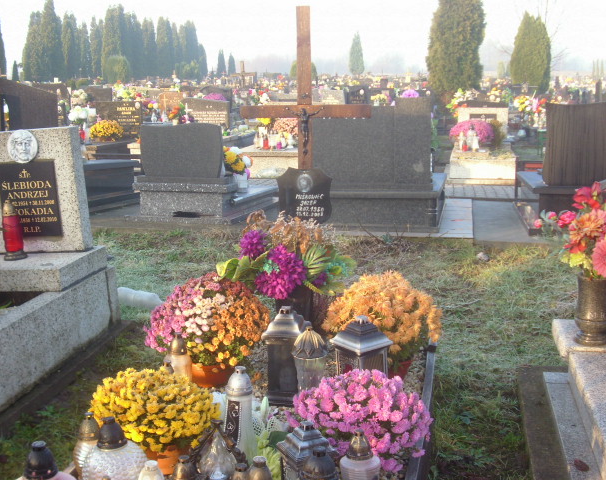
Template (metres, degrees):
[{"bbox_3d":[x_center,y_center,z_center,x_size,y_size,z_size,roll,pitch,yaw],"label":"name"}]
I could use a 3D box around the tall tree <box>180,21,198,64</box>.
[{"bbox_3d":[-11.231,-18.526,82.975,1.583,6.519,1.583,0,11,0],"label":"tall tree"}]

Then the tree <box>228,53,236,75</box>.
[{"bbox_3d":[-8.805,-21.187,102.841,0.985,3.883,0.985,0,11,0],"label":"tree"}]

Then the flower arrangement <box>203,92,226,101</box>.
[{"bbox_3d":[-2.274,-3.618,21.500,0.630,0.380,0.600,2,12,11],"label":"flower arrangement"}]

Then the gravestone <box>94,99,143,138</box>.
[{"bbox_3d":[-3.176,-2.091,14.522,0.864,0.647,0.120,2,12,12],"label":"gravestone"}]

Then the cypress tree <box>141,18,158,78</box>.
[{"bbox_3d":[-18.884,-23.503,102.363,2.100,7.256,2.100,0,12,0],"label":"cypress tree"}]

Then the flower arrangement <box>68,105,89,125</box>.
[{"bbox_3d":[-2.886,-1.610,10.695,0.280,0.248,0.250,0,12,0],"label":"flower arrangement"}]

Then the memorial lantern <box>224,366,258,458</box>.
[{"bbox_3d":[-0.220,0.611,2.940,0.100,0.340,0.100,0,11,0],"label":"memorial lantern"}]

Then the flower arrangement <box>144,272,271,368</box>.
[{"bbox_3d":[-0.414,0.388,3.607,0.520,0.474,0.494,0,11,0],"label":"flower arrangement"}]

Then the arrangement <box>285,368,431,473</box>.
[{"bbox_3d":[0.200,0.626,2.900,0.500,0.340,0.480,2,12,11],"label":"arrangement"}]

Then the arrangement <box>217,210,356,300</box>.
[{"bbox_3d":[-0.078,0.075,3.928,0.600,0.368,0.460,1,12,3],"label":"arrangement"}]

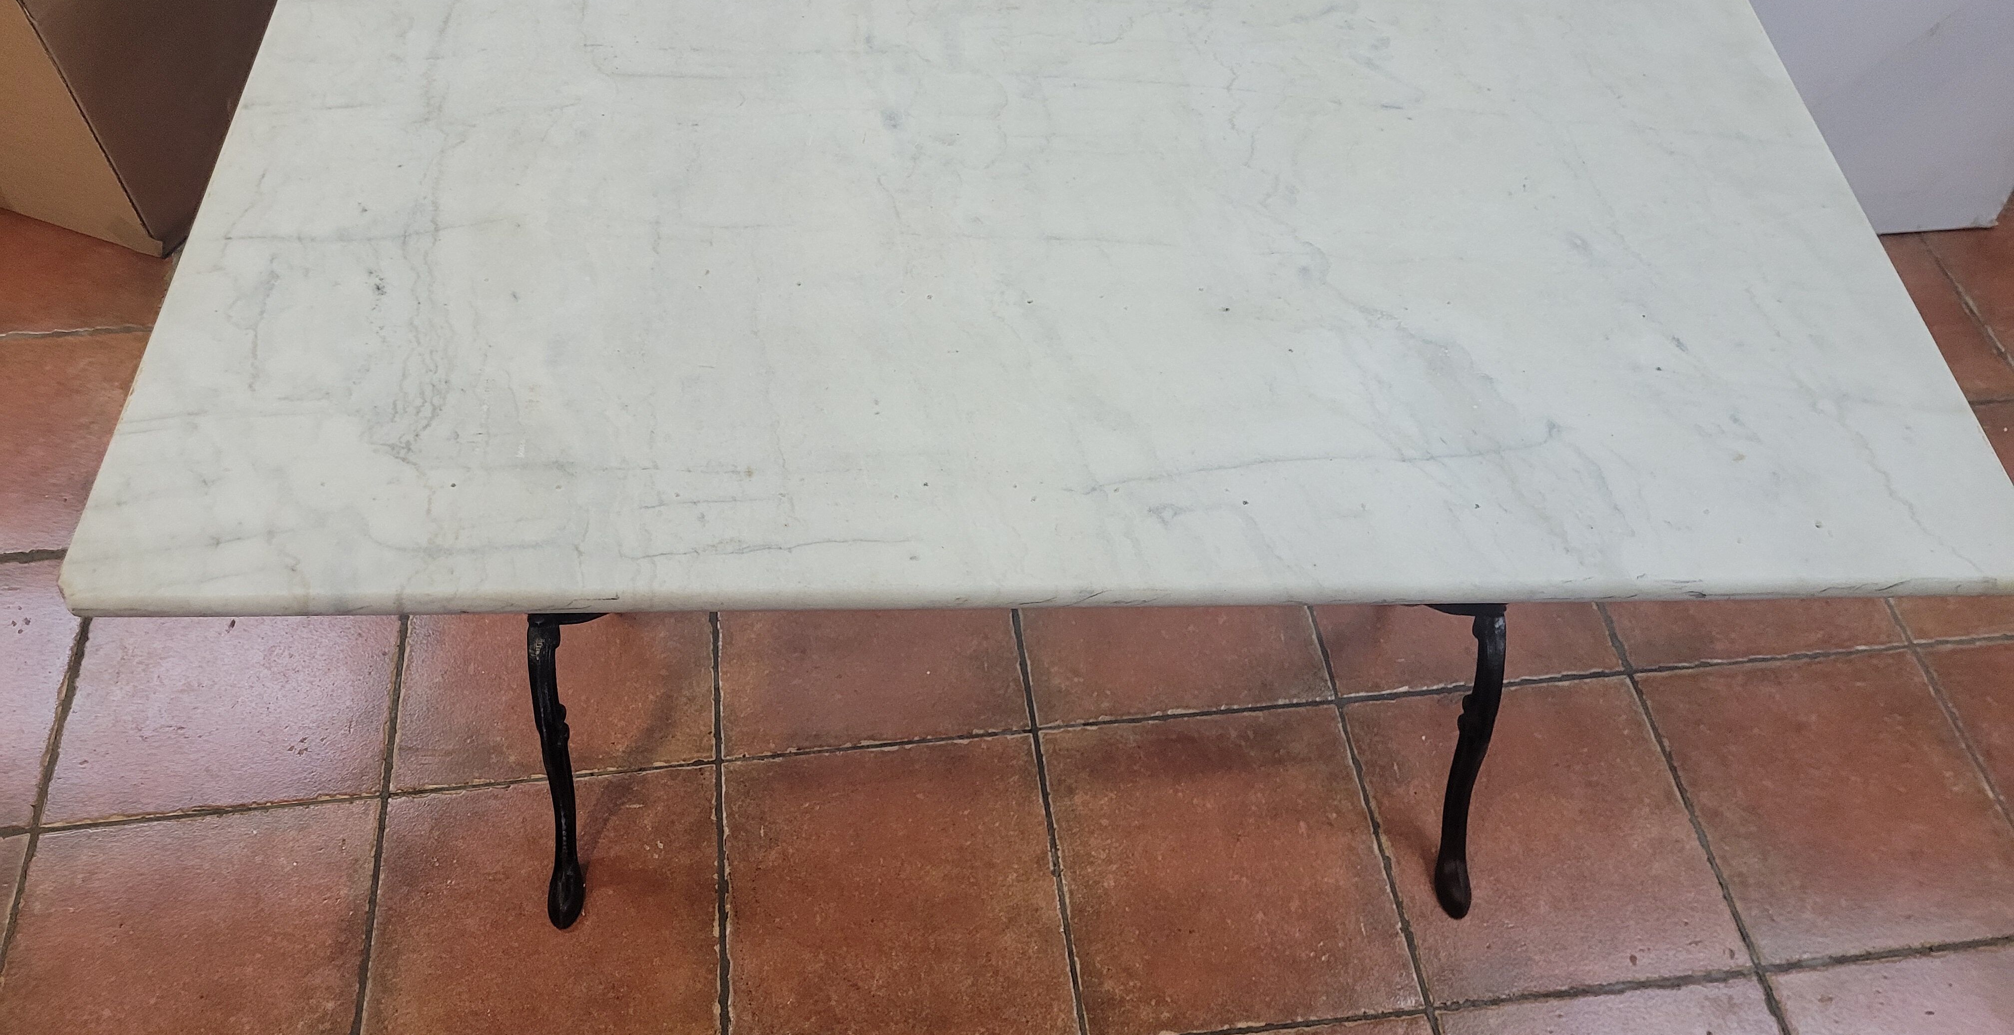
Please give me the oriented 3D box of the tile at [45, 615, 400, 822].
[{"bbox_3d":[-0.827,0.164,1.630,0.329,0.010,0.329,-5,55,-6],"label":"tile"}]

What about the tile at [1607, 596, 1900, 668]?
[{"bbox_3d":[0.847,0.026,1.815,0.329,0.010,0.329,-5,55,-6],"label":"tile"}]

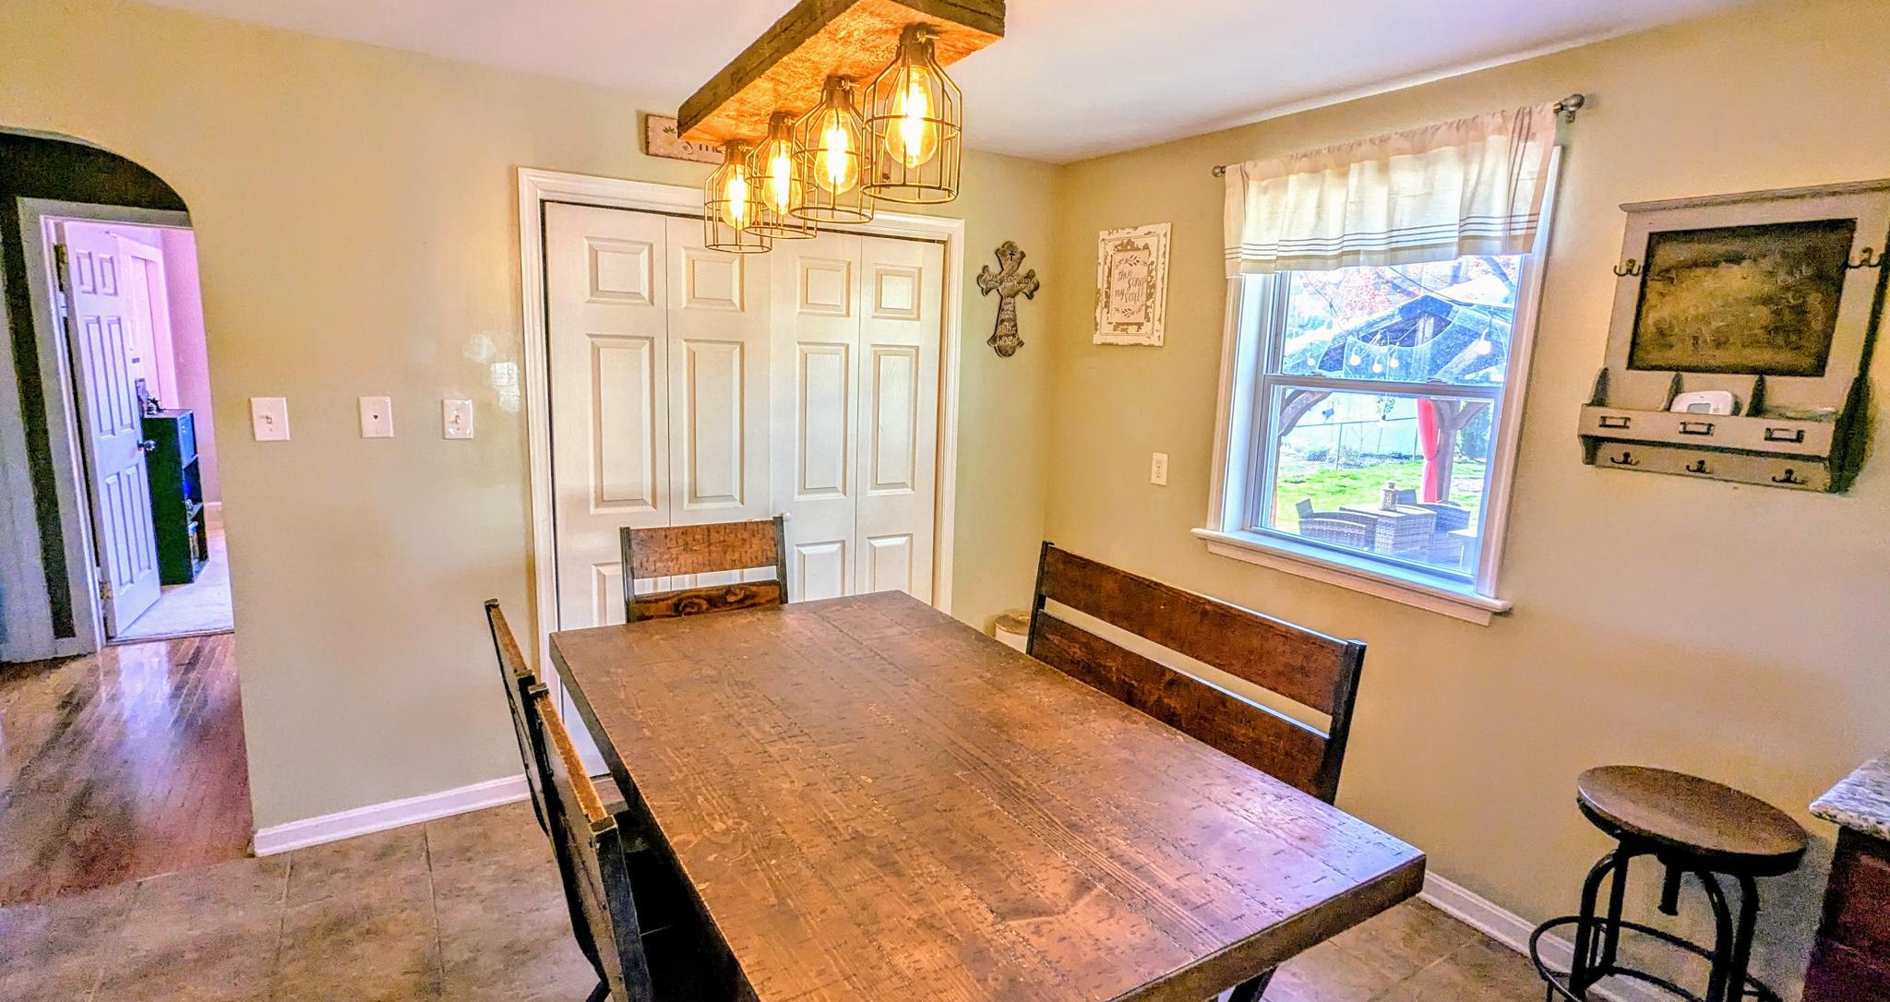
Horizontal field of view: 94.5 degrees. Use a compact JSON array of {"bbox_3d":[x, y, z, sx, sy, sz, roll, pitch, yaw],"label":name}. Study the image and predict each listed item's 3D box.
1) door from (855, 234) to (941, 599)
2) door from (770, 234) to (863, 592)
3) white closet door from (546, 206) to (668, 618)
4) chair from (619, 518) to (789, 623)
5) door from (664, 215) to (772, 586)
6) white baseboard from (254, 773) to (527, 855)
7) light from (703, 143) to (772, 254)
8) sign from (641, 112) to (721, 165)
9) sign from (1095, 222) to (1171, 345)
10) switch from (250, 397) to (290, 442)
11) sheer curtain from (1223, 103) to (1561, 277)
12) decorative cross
[{"bbox_3d":[-0.212,-0.065,3.751,0.387,2.024,0.035,-4,12,-32],"label":"door"},{"bbox_3d":[-0.522,-0.023,3.488,0.366,2.025,0.035,-4,11,-29],"label":"door"},{"bbox_3d":[-1.188,0.007,3.148,0.395,2.024,0.035,-4,12,-32],"label":"white closet door"},{"bbox_3d":[-0.574,0.647,2.323,0.450,1.100,0.550,-3,11,-27],"label":"chair"},{"bbox_3d":[-0.845,-0.003,3.306,0.376,2.025,0.035,-4,11,-29],"label":"door"},{"bbox_3d":[-1.771,1.025,2.897,0.830,0.083,0.015,-4,12,-32],"label":"white baseboard"},{"bbox_3d":[-0.402,-0.590,1.700,0.125,0.210,0.125,-4,12,-32],"label":"light"},{"bbox_3d":[-0.614,-1.244,3.139,0.885,0.130,0.020,-4,11,-29],"label":"sign"},{"bbox_3d":[0.756,-0.864,3.538,0.025,0.462,0.406,-4,12,-32],"label":"sign"},{"bbox_3d":[-1.954,-0.235,2.535,0.080,0.124,0.020,-4,12,-32],"label":"switch"},{"bbox_3d":[1.250,-0.890,2.627,0.060,0.372,1.018,-4,12,-32],"label":"sheer curtain"},{"bbox_3d":[0.265,-0.854,3.719,0.318,0.489,0.025,-4,11,-29],"label":"decorative cross"}]

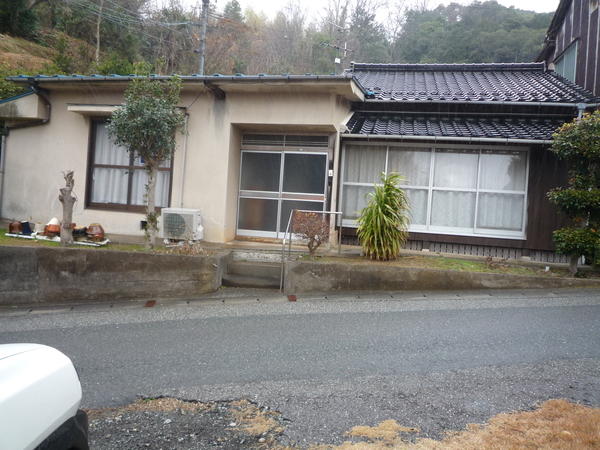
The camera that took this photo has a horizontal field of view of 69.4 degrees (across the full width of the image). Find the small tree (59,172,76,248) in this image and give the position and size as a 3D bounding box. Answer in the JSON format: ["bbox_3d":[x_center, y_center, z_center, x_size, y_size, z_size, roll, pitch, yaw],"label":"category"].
[{"bbox_3d":[-3.534,-0.251,6.600,0.220,1.158,0.240,4,0,10],"label":"small tree"}]

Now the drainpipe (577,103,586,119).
[{"bbox_3d":[5.587,-2.253,8.600,0.170,0.380,0.150,4,0,10],"label":"drainpipe"}]

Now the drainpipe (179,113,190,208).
[{"bbox_3d":[-2.313,-1.274,8.633,0.065,1.896,0.065,4,0,10],"label":"drainpipe"}]

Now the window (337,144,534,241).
[{"bbox_3d":[2.603,-0.716,8.605,3.593,1.740,0.120,4,0,10],"label":"window"}]

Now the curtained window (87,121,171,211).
[{"bbox_3d":[-3.503,-1.209,8.921,1.895,1.888,0.120,4,0,10],"label":"curtained window"}]

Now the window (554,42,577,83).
[{"bbox_3d":[8.290,-4.736,13.608,0.100,1.400,1.680,4,0,10],"label":"window"}]

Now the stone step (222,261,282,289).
[{"bbox_3d":[-0.670,0.752,6.583,0.933,0.300,0.650,4,0,10],"label":"stone step"}]

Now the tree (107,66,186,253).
[{"bbox_3d":[-2.507,-1.106,7.100,1.261,2.982,1.200,4,0,10],"label":"tree"}]

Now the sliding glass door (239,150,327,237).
[{"bbox_3d":[-0.375,-0.621,9.073,1.860,1.797,0.100,4,0,10],"label":"sliding glass door"}]

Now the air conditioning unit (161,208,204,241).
[{"bbox_3d":[-2.299,0.004,8.415,0.709,0.567,0.290,4,0,10],"label":"air conditioning unit"}]

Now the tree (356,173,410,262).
[{"bbox_3d":[1.346,-0.159,6.900,0.834,1.449,0.850,4,0,10],"label":"tree"}]

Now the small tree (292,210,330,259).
[{"bbox_3d":[0.184,0.152,6.950,0.579,0.770,0.580,4,0,10],"label":"small tree"}]

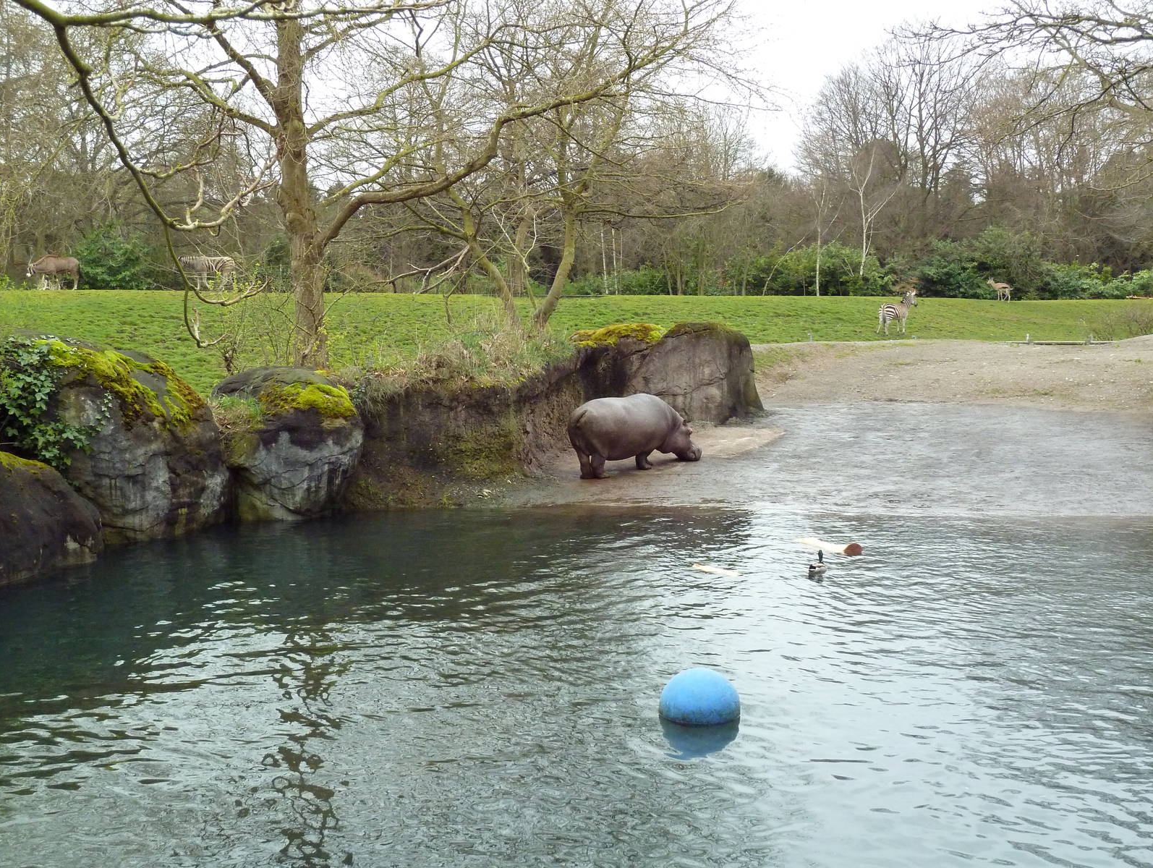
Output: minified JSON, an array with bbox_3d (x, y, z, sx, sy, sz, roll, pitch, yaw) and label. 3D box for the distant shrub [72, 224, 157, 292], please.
[{"bbox_3d":[-17.885,-6.832,57.000,3.300,2.700,2.700,-2,5,-17],"label":"distant shrub"}]

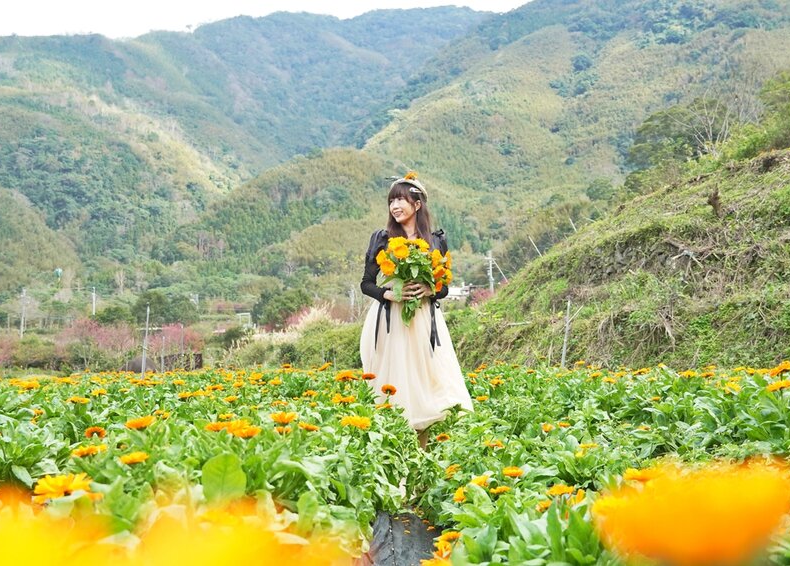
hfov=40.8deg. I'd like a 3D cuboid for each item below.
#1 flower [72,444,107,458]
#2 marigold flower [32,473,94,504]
[{"bbox_3d":[-0.731,0.405,2.550,0.083,0.028,0.083,0,-3,0],"label":"flower"},{"bbox_3d":[-0.416,0.256,1.330,0.075,0.042,0.075,0,-4,0],"label":"marigold flower"}]

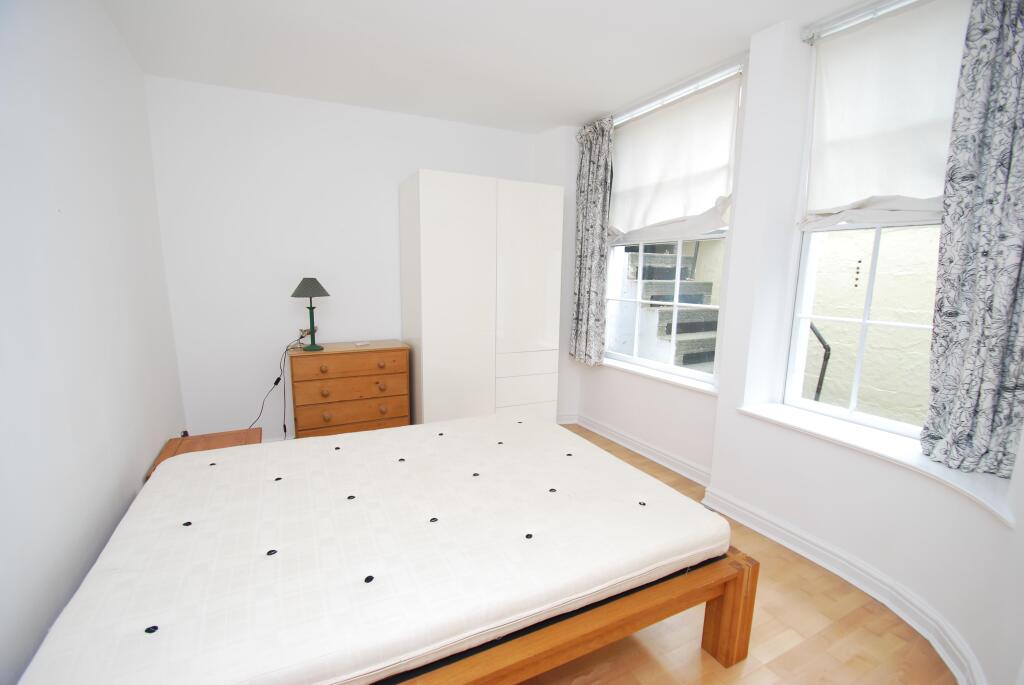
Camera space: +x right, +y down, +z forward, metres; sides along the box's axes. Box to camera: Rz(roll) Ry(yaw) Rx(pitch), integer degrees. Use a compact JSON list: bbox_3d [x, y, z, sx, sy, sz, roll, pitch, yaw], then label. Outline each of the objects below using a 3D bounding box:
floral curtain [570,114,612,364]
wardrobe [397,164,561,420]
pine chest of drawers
[{"bbox_3d":[0.634,-0.750,3.470,0.122,1.896,0.330,-4,10,-27],"label":"floral curtain"},{"bbox_3d":[-0.249,-0.216,3.451,1.112,2.002,0.622,-4,10,-25],"label":"wardrobe"},{"bbox_3d":[-1.203,0.421,3.244,0.802,0.790,0.383,-3,10,-23],"label":"pine chest of drawers"}]

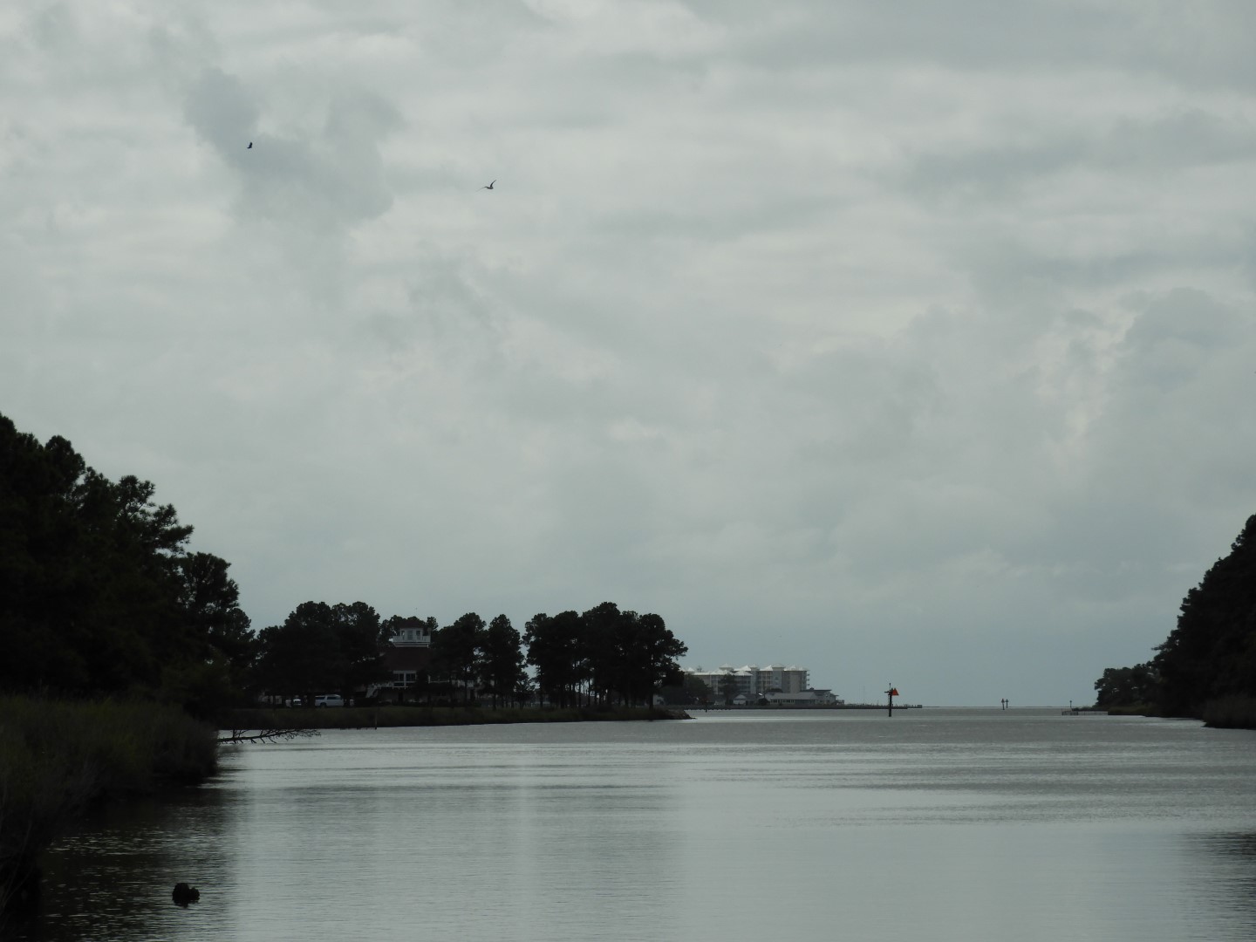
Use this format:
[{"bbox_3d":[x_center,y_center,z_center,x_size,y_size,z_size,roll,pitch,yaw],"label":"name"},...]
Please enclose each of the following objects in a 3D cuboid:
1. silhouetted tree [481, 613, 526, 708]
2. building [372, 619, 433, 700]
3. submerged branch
[{"bbox_3d":[-16.163,24.498,800.000,6.100,12.400,6.000,0,-2,0],"label":"silhouetted tree"},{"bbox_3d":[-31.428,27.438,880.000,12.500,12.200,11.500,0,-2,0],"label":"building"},{"bbox_3d":[-21.923,16.137,375.000,6.500,1.000,2.000,0,-2,0],"label":"submerged branch"}]

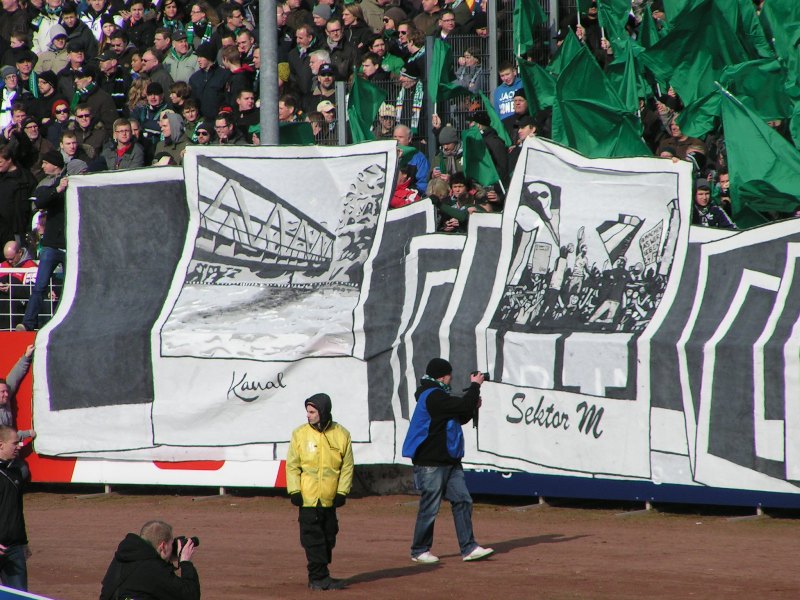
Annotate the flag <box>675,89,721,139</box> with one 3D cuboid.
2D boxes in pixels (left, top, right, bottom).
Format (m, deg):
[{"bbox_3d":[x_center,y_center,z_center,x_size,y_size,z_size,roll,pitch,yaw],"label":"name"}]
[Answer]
[{"bbox_3d":[2.913,-1.826,86.000,0.460,0.490,0.240,1,7,20],"label":"flag"}]

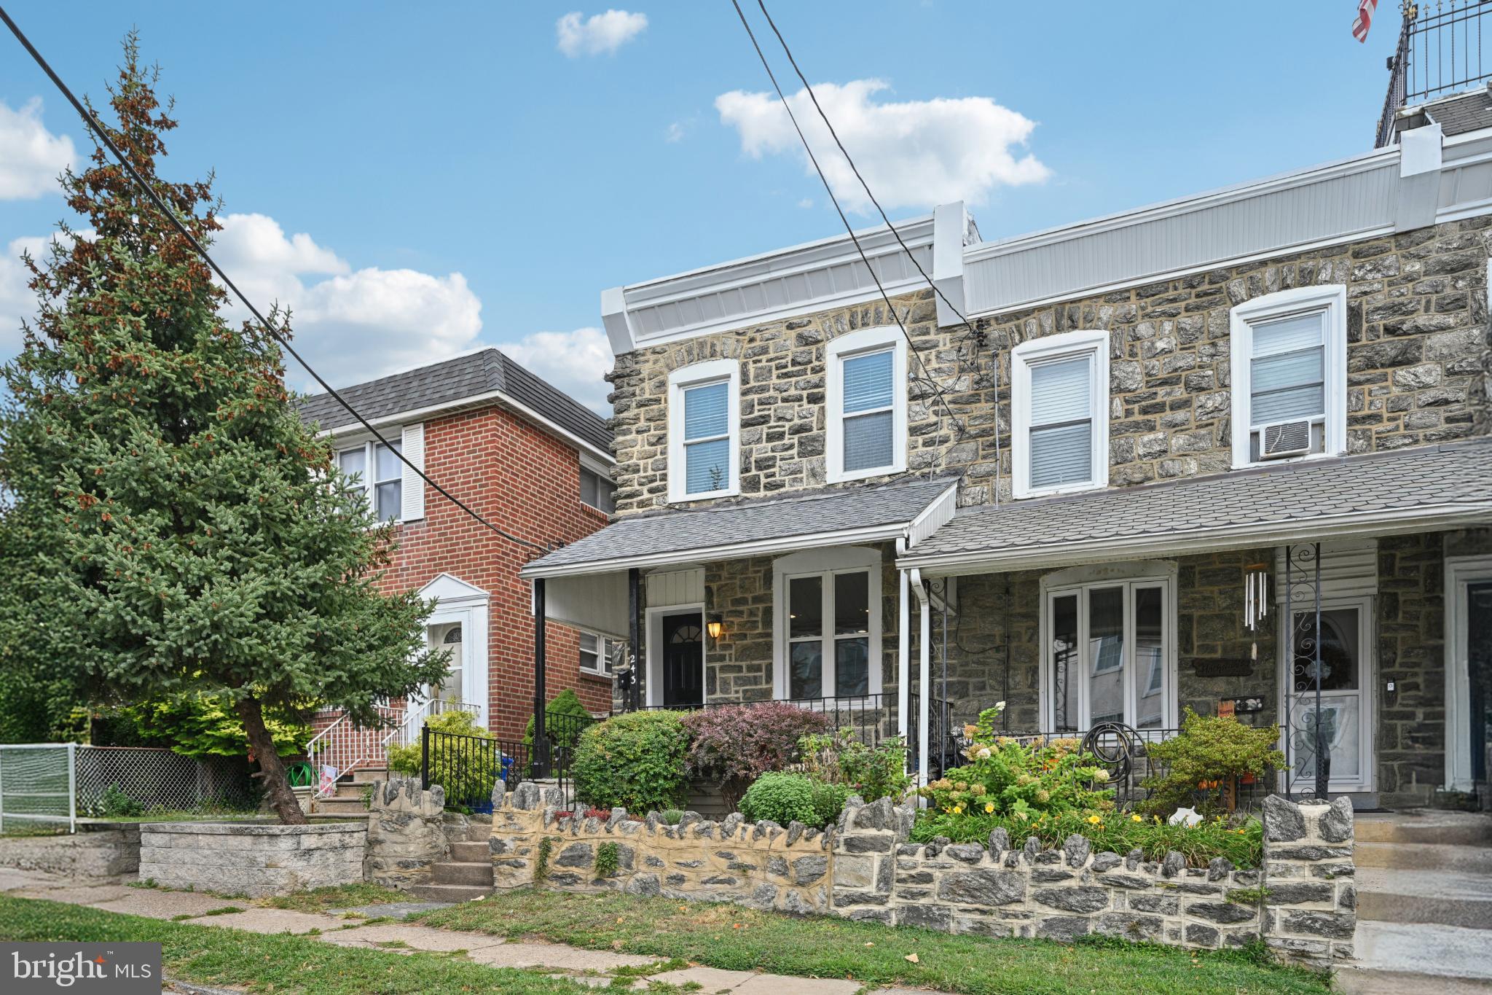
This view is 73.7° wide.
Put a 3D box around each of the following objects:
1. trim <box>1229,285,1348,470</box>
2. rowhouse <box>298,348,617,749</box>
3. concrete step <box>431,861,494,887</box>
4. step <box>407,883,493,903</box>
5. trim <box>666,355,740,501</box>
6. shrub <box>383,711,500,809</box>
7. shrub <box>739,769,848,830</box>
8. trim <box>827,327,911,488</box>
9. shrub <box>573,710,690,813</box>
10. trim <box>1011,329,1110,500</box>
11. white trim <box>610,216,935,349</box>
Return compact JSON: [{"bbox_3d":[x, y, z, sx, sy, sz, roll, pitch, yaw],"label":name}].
[{"bbox_3d":[5.843,-1.272,10.734,1.107,1.839,0.150,-4,-2,25],"label":"trim"},{"bbox_3d":[-4.648,1.996,17.875,6.400,6.400,7.200,-5,-11,25],"label":"rowhouse"},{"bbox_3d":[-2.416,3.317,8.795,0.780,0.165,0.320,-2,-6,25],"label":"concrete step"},{"bbox_3d":[-2.413,3.400,8.545,0.900,0.160,0.320,-2,-6,25],"label":"step"},{"bbox_3d":[-0.585,-0.881,13.753,1.117,1.873,0.150,-4,-2,25],"label":"trim"},{"bbox_3d":[-3.407,2.967,11.200,1.200,1.120,1.050,-2,-6,25],"label":"shrub"},{"bbox_3d":[0.387,2.453,8.050,0.880,0.520,0.750,-2,-6,25],"label":"shrub"},{"bbox_3d":[1.542,-1.170,12.754,1.086,1.872,0.150,-4,-2,25],"label":"trim"},{"bbox_3d":[-1.097,2.539,9.500,1.080,1.020,0.950,-2,-6,25],"label":"shrub"},{"bbox_3d":[3.704,-0.958,11.739,1.099,1.883,0.150,-4,-2,25],"label":"trim"},{"bbox_3d":[0.276,-2.762,13.150,4.594,0.870,0.400,-8,-3,25],"label":"white trim"}]

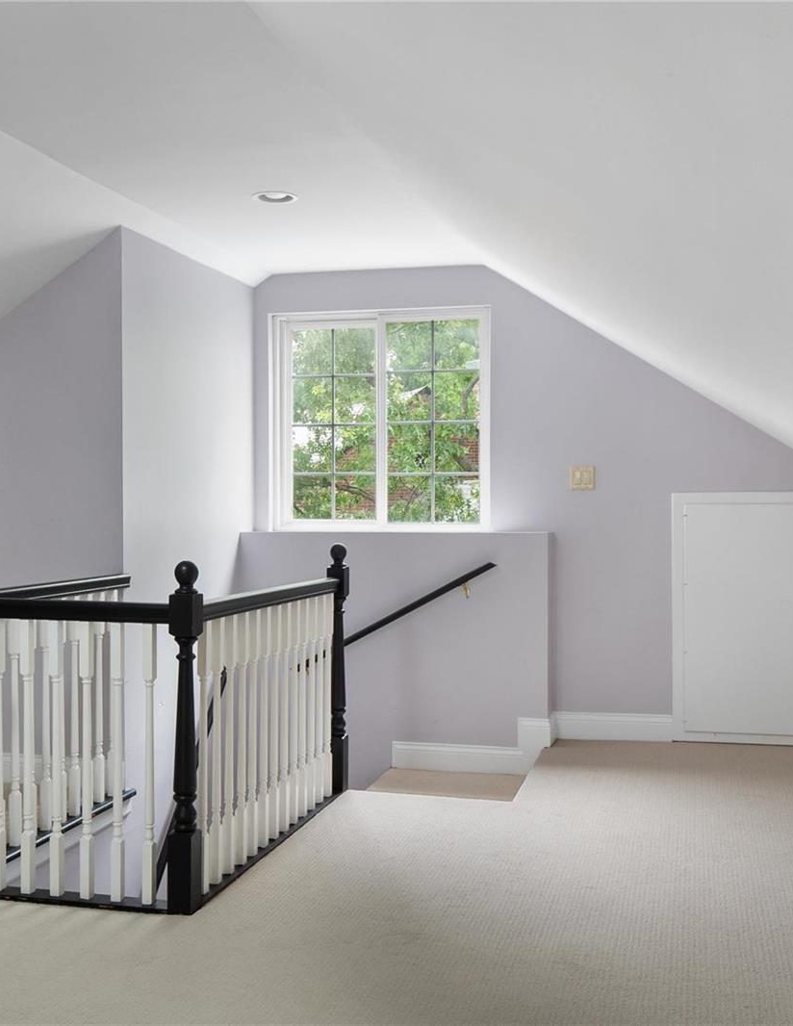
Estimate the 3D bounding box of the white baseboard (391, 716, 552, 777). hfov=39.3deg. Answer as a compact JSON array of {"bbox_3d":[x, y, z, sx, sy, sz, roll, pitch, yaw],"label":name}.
[{"bbox_3d":[0.344,1.070,5.155,0.753,0.265,0.022,0,1,16],"label":"white baseboard"}]

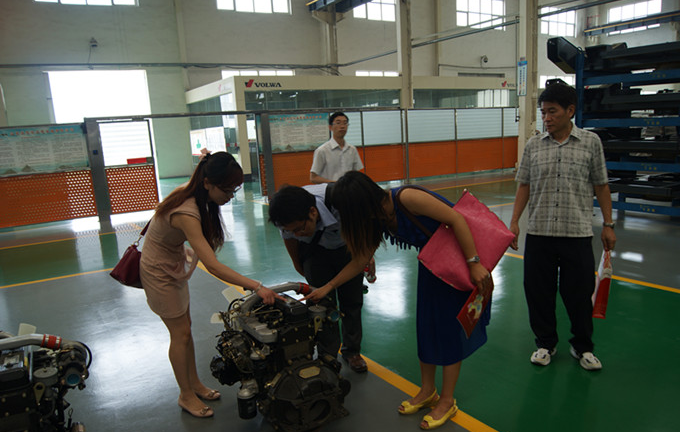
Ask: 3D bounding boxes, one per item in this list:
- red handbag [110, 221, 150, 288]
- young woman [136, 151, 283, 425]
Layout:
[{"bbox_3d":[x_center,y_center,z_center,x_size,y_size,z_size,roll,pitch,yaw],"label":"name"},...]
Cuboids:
[{"bbox_3d":[-1.204,0.237,3.060,0.310,0.410,0.160,0,11,18],"label":"red handbag"},{"bbox_3d":[-0.717,0.388,2.835,0.750,1.430,0.430,-1,11,13],"label":"young woman"}]

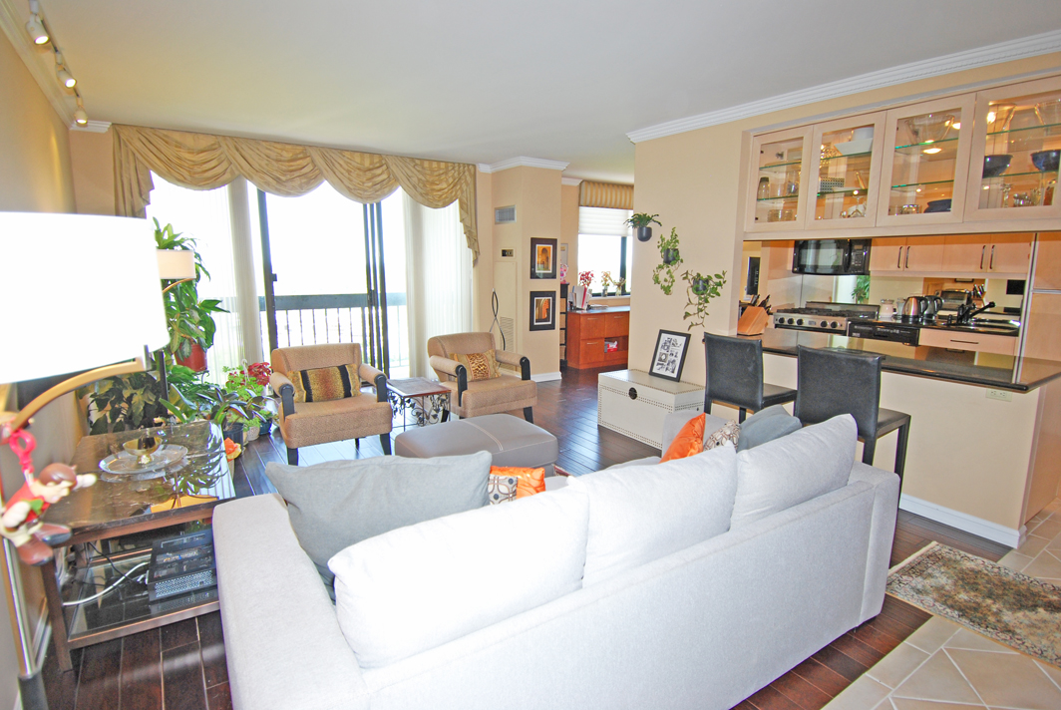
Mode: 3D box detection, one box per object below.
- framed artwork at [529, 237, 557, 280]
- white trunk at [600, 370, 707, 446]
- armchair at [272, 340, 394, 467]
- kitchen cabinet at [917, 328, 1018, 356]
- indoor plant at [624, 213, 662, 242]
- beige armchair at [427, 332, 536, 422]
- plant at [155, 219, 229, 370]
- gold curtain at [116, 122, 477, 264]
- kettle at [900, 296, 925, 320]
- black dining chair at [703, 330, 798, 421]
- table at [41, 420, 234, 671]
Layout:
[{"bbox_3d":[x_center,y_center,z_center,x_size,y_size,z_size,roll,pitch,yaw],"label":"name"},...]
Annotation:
[{"bbox_3d":[0.174,-1.117,6.234,0.393,0.473,0.030,-7,13,-34],"label":"framed artwork"},{"bbox_3d":[1.020,0.455,4.590,0.400,0.490,0.870,-7,13,-34],"label":"white trunk"},{"bbox_3d":[-1.525,0.393,4.060,0.720,0.800,0.780,-6,12,-30],"label":"armchair"},{"bbox_3d":[3.910,0.274,4.734,0.600,0.890,0.665,-7,13,-34],"label":"kitchen cabinet"},{"bbox_3d":[1.005,-1.139,4.757,0.230,0.260,0.280,-7,13,-34],"label":"indoor plant"},{"bbox_3d":[-0.447,0.256,4.810,0.720,0.800,0.780,-7,12,-32],"label":"beige armchair"},{"bbox_3d":[-2.900,-0.473,4.451,0.620,1.270,0.580,-7,13,-34],"label":"plant"},{"bbox_3d":[-1.987,-1.490,5.330,3.365,1.101,0.170,-7,13,-34],"label":"gold curtain"},{"bbox_3d":[3.648,-0.426,5.040,0.160,0.250,0.220,-7,13,-34],"label":"kettle"},{"bbox_3d":[1.501,0.362,3.656,0.510,1.010,0.430,-8,13,-36],"label":"black dining chair"},{"bbox_3d":[-1.863,0.791,2.624,0.630,0.535,1.310,-7,13,-34],"label":"table"}]

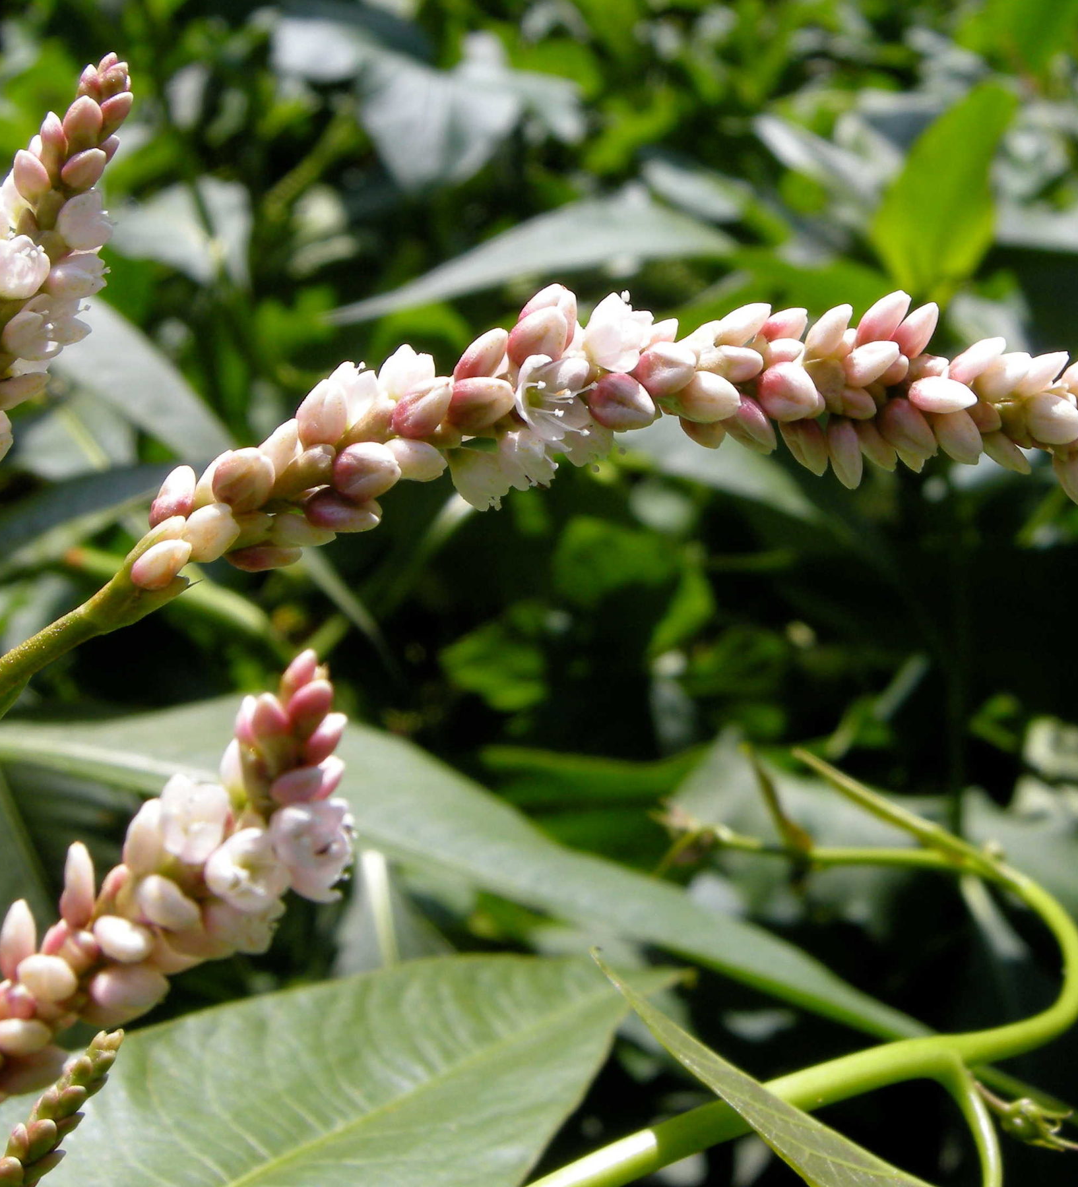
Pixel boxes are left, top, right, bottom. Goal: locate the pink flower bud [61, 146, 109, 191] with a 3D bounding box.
[{"bbox_3d":[-0.028,-0.026,0.099,0.003,0.002,0.002,-38,0,11],"label":"pink flower bud"}]

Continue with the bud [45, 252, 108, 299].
[{"bbox_3d":[-0.029,-0.020,0.100,0.004,0.003,0.003,-18,0,6],"label":"bud"}]

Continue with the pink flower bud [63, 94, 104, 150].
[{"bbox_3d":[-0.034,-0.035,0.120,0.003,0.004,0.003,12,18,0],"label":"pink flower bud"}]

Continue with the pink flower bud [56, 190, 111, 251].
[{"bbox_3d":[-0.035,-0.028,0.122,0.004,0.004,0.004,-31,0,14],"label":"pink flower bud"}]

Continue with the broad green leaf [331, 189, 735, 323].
[{"bbox_3d":[0.000,-0.081,0.380,0.100,0.014,0.028,-16,27,-14],"label":"broad green leaf"}]

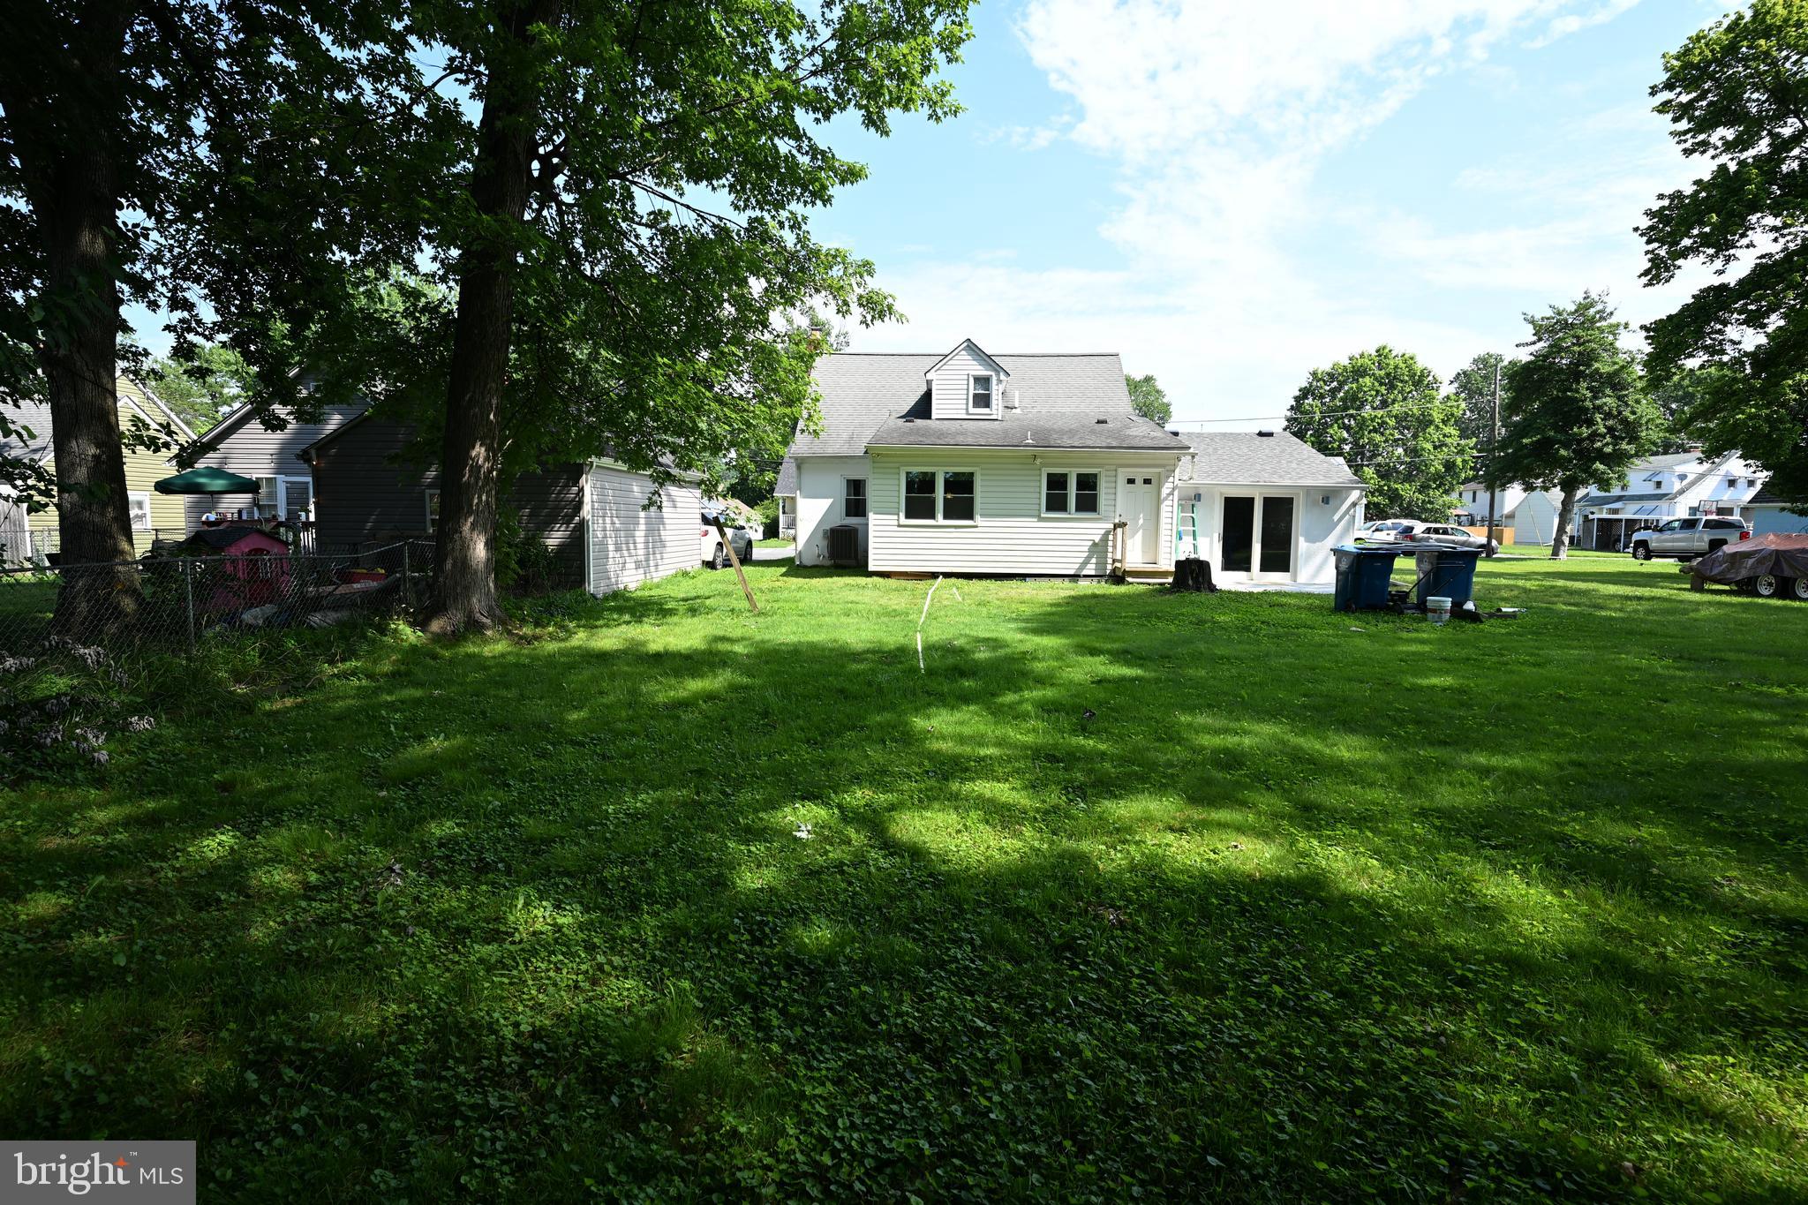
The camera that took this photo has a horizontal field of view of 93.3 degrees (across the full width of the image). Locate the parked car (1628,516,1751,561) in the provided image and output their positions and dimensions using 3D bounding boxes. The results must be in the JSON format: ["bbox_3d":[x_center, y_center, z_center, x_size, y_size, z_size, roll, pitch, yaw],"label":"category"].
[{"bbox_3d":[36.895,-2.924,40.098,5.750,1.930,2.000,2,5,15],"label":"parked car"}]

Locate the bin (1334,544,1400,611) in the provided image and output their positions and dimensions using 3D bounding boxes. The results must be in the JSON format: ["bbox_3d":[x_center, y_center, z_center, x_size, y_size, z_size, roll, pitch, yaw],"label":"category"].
[{"bbox_3d":[8.196,-0.427,15.171,0.850,1.120,0.680,1,5,0],"label":"bin"}]

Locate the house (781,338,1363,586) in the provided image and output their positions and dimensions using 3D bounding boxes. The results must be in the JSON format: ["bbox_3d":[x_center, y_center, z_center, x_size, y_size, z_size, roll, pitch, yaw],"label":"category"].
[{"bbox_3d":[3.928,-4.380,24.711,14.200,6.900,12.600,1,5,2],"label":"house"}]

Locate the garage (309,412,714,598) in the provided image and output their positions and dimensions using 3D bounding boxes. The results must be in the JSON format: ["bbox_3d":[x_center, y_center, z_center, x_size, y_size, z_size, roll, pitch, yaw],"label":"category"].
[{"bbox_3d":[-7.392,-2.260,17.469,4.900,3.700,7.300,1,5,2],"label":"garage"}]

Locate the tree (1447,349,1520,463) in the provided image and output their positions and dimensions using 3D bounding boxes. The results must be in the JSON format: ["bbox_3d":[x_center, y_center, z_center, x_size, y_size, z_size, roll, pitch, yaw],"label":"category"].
[{"bbox_3d":[45.609,-12.008,67.207,8.500,15.500,8.500,1,5,0],"label":"tree"}]

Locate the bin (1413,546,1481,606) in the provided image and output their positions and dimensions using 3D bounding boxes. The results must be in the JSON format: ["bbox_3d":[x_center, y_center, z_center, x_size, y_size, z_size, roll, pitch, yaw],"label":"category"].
[{"bbox_3d":[10.245,-0.524,16.116,0.850,1.100,0.680,1,5,0],"label":"bin"}]

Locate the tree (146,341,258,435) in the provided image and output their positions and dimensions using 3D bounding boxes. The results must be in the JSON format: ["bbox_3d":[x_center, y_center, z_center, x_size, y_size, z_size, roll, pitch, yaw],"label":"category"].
[{"bbox_3d":[-37.413,-8.676,45.415,7.500,10.800,7.500,1,5,0],"label":"tree"}]

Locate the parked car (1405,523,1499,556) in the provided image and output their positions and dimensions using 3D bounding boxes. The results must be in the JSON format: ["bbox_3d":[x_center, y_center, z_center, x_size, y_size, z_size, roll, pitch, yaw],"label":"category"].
[{"bbox_3d":[26.895,-3.149,42.487,4.600,1.550,1.850,1,5,0],"label":"parked car"}]

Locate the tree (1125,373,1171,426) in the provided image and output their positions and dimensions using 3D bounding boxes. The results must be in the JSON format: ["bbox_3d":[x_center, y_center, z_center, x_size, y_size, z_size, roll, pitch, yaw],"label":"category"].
[{"bbox_3d":[14.157,-9.257,55.402,7.500,11.300,7.500,1,5,0],"label":"tree"}]

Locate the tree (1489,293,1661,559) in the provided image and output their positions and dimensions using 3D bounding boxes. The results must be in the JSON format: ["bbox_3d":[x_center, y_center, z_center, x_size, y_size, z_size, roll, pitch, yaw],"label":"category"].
[{"bbox_3d":[30.858,-8.297,39.425,7.200,12.600,7.200,1,5,0],"label":"tree"}]

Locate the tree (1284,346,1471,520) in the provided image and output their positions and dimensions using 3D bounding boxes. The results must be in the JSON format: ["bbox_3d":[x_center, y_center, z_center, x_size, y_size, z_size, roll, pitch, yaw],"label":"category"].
[{"bbox_3d":[26.778,-8.786,48.417,9.200,11.900,9.200,1,5,0],"label":"tree"}]

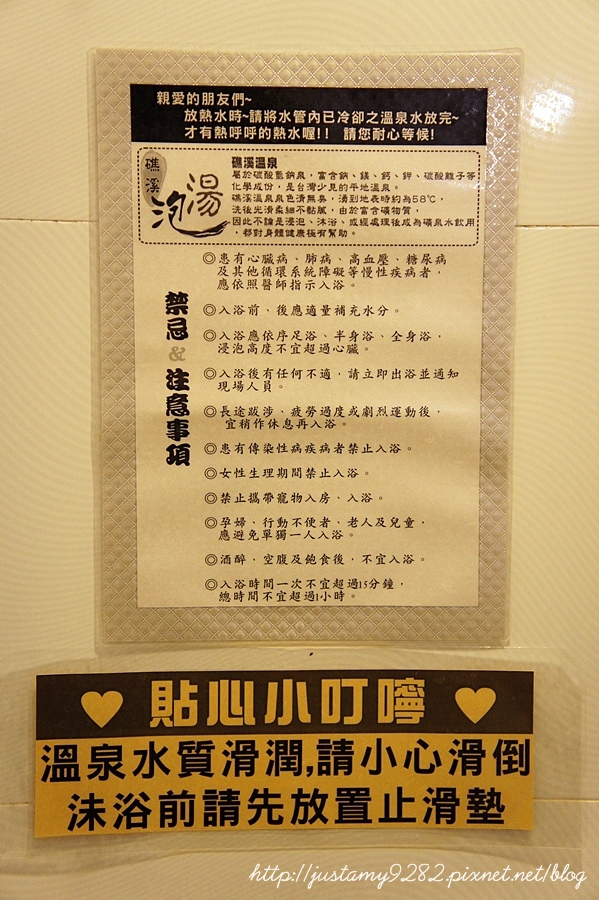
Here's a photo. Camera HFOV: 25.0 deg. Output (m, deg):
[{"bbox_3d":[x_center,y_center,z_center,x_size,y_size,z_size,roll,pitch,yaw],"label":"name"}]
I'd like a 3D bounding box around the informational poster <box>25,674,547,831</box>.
[{"bbox_3d":[-0.007,0.159,0.703,0.260,0.086,0.003,0,7,-2],"label":"informational poster"}]

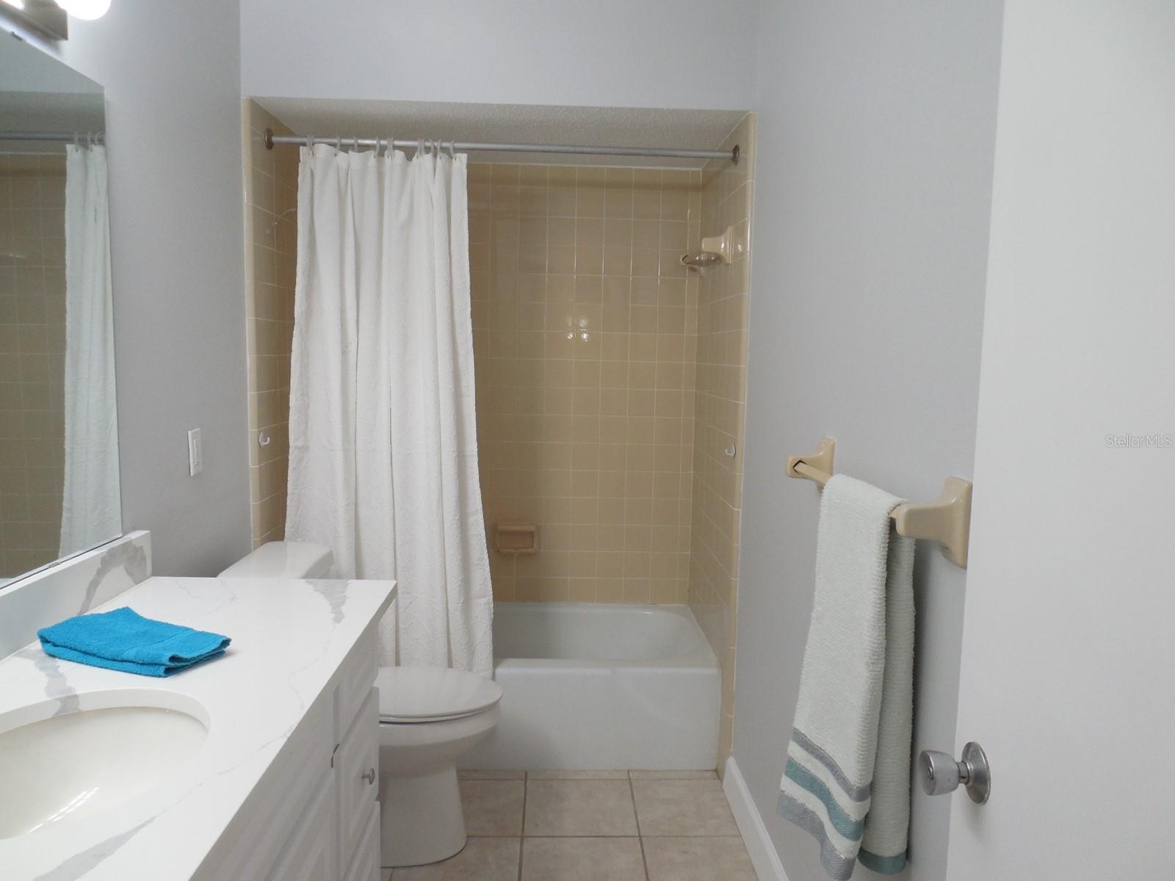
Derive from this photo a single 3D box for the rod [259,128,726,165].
[{"bbox_3d":[-0.255,-0.927,2.682,1.465,0.060,0.060,1,6,-2],"label":"rod"}]

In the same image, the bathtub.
[{"bbox_3d":[-0.303,0.886,3.168,1.485,0.355,0.735,1,6,-2],"label":"bathtub"}]

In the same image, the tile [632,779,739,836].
[{"bbox_3d":[0.300,1.137,2.626,0.298,0.010,0.325,1,6,-2],"label":"tile"}]

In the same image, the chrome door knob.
[{"bbox_3d":[0.407,0.372,0.949,0.063,0.070,0.070,1,6,-2],"label":"chrome door knob"}]

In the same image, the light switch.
[{"bbox_3d":[-0.993,0.029,2.143,0.009,0.114,0.071,1,6,-2],"label":"light switch"}]

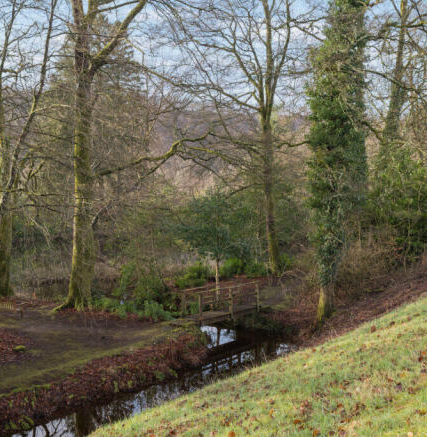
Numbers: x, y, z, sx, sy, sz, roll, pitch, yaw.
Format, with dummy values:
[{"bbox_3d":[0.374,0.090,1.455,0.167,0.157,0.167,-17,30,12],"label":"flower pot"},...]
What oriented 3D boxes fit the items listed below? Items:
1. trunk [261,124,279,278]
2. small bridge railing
[{"bbox_3d":[3.005,-1.094,33.781,0.750,8.170,0.650,-2,2,5],"label":"trunk"},{"bbox_3d":[0.312,3.491,26.903,1.075,1.280,3.919,2,3,43],"label":"small bridge railing"}]

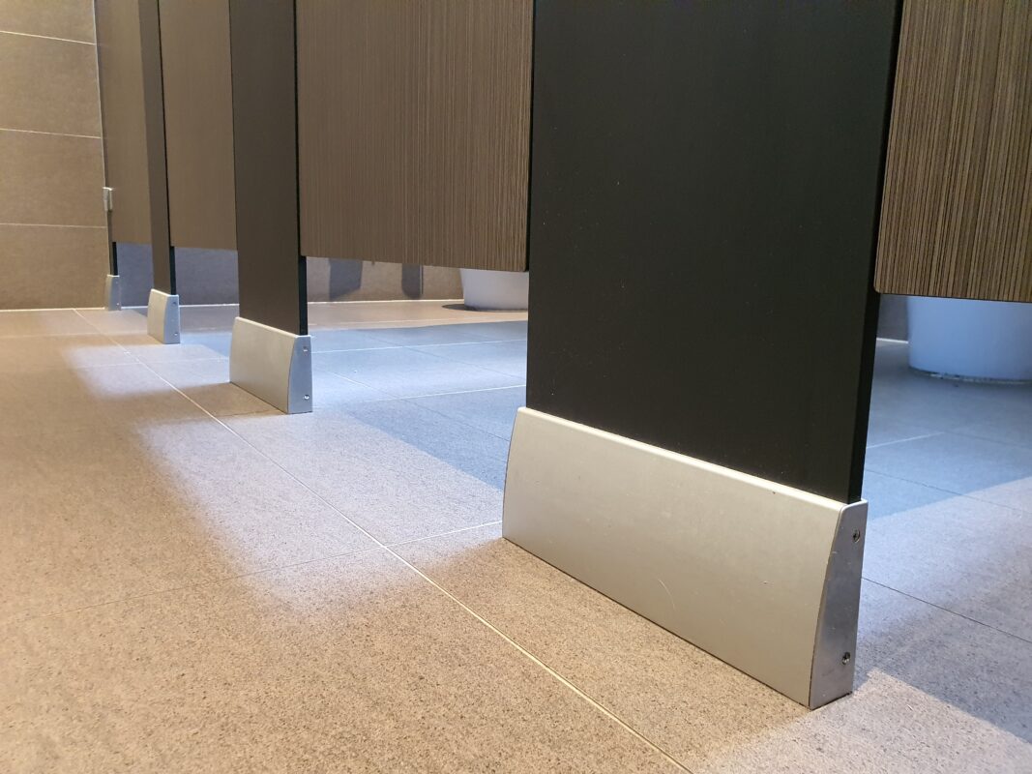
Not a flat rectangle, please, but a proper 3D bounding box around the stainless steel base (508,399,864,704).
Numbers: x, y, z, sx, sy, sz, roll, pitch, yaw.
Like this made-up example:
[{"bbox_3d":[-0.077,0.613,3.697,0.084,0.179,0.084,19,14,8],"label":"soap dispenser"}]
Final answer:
[{"bbox_3d":[0.093,0.099,0.566,0.036,0.117,0.319,-5,11,-33],"label":"stainless steel base"}]

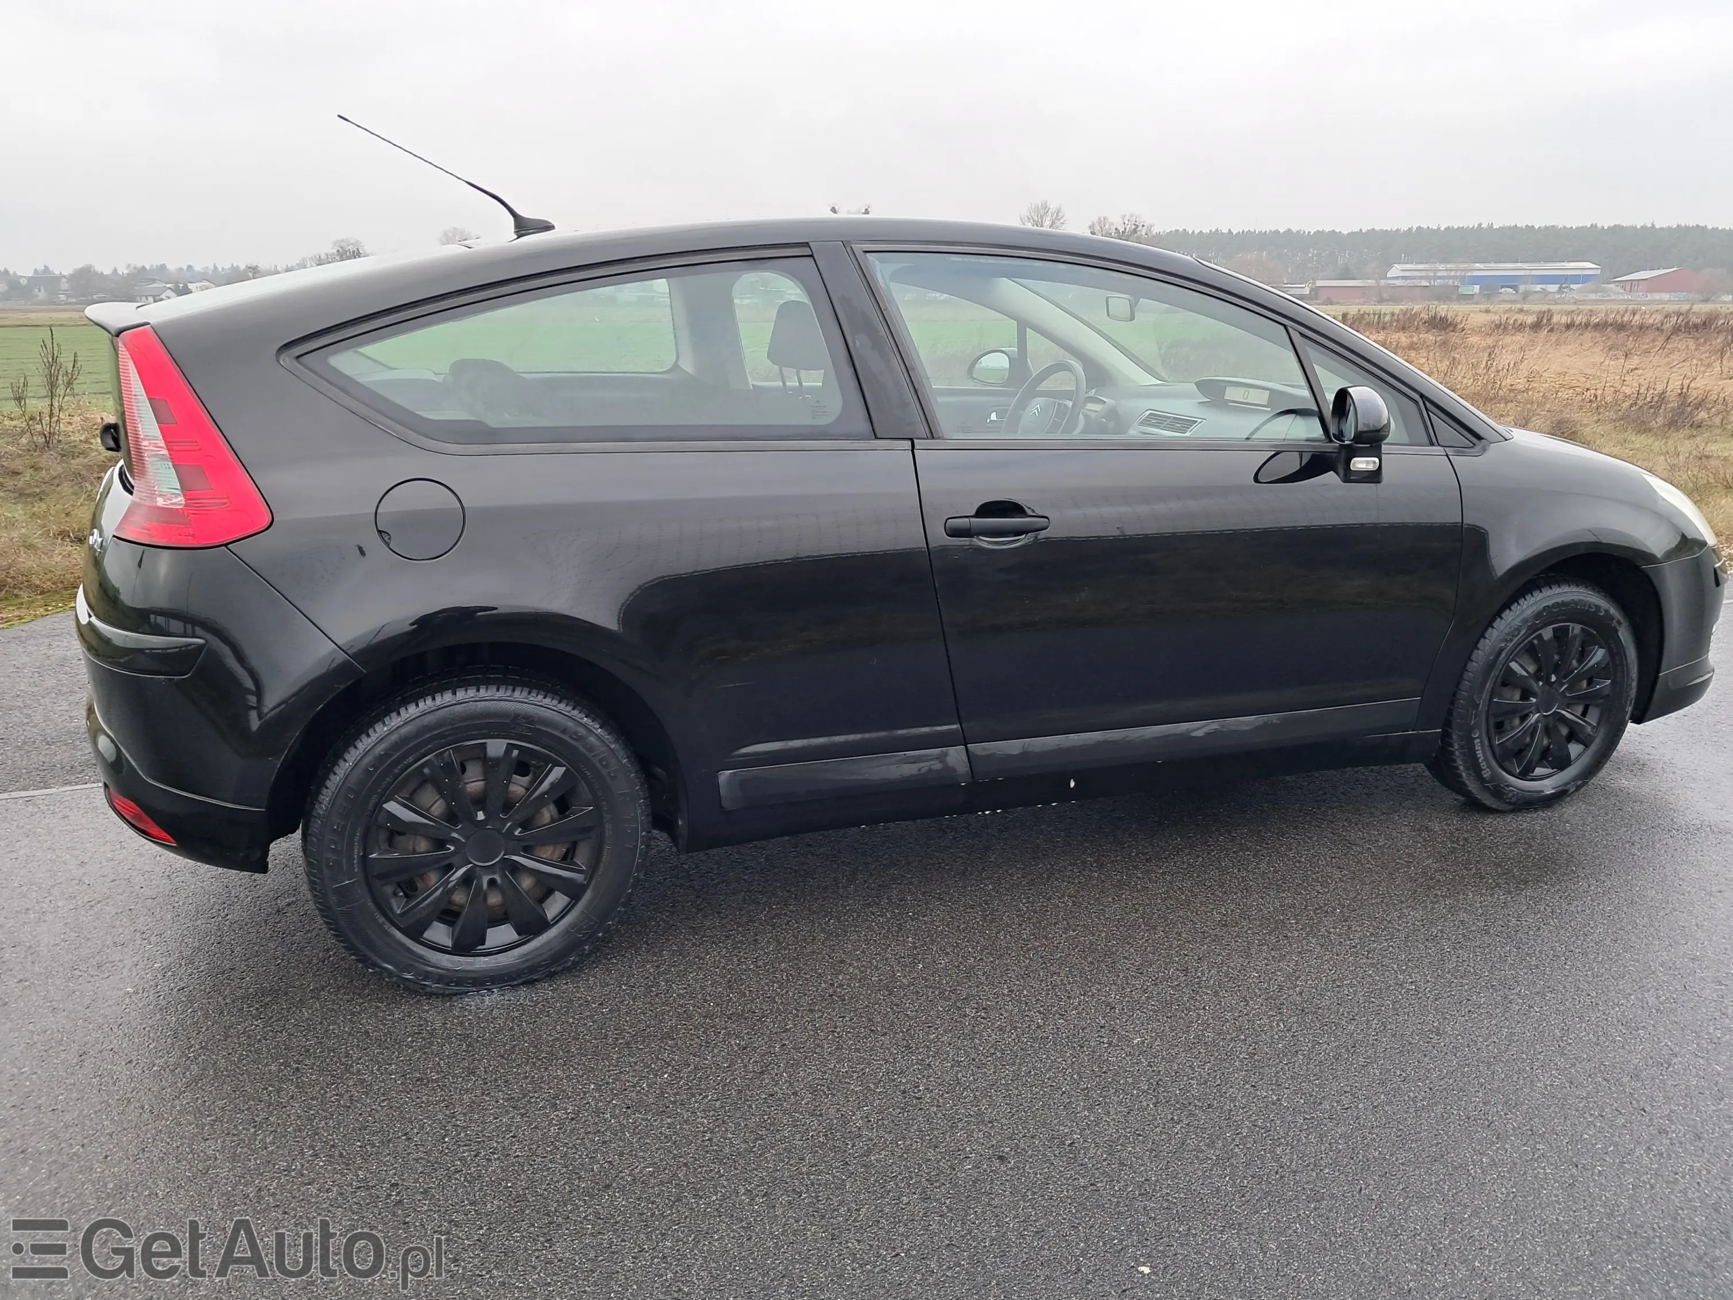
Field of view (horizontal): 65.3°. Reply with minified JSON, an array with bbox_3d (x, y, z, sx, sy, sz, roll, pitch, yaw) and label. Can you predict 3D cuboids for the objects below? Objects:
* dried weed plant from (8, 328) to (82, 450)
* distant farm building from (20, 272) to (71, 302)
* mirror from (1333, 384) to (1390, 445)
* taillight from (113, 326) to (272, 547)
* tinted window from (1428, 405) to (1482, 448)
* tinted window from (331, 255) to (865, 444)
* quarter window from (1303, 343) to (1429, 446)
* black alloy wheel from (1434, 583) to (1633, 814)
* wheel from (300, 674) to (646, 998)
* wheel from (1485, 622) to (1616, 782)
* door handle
[{"bbox_3d":[-6.881,-2.160,11.204,0.540,0.981,0.500,-9,17,-30],"label":"dried weed plant"},{"bbox_3d":[-166.915,-73.604,274.997,8.500,5.990,7.500,-3,15,-10],"label":"distant farm building"},{"bbox_3d":[1.056,-0.500,2.884,0.095,0.132,0.165,-1,15,-5],"label":"mirror"},{"bbox_3d":[-1.154,-0.364,2.277,0.265,0.365,0.245,-6,16,-20],"label":"taillight"},{"bbox_3d":[1.403,-0.534,3.223,0.166,0.102,0.040,-8,17,-28],"label":"tinted window"},{"bbox_3d":[-0.466,-0.548,2.482,0.990,0.375,0.050,-6,-7,-20],"label":"tinted window"},{"bbox_3d":[1.157,-0.597,3.132,0.300,0.270,0.040,-6,-6,-20],"label":"quarter window"},{"bbox_3d":[1.697,0.114,3.496,0.630,0.630,0.205,-6,16,-21],"label":"black alloy wheel"},{"bbox_3d":[-0.735,0.349,2.589,0.632,0.632,0.205,-6,16,-20],"label":"wheel"},{"bbox_3d":[1.712,0.119,3.462,0.430,0.430,0.150,-6,16,-20],"label":"wheel"},{"bbox_3d":[0.264,-0.249,2.713,0.235,0.045,0.055,-6,16,-20],"label":"door handle"}]

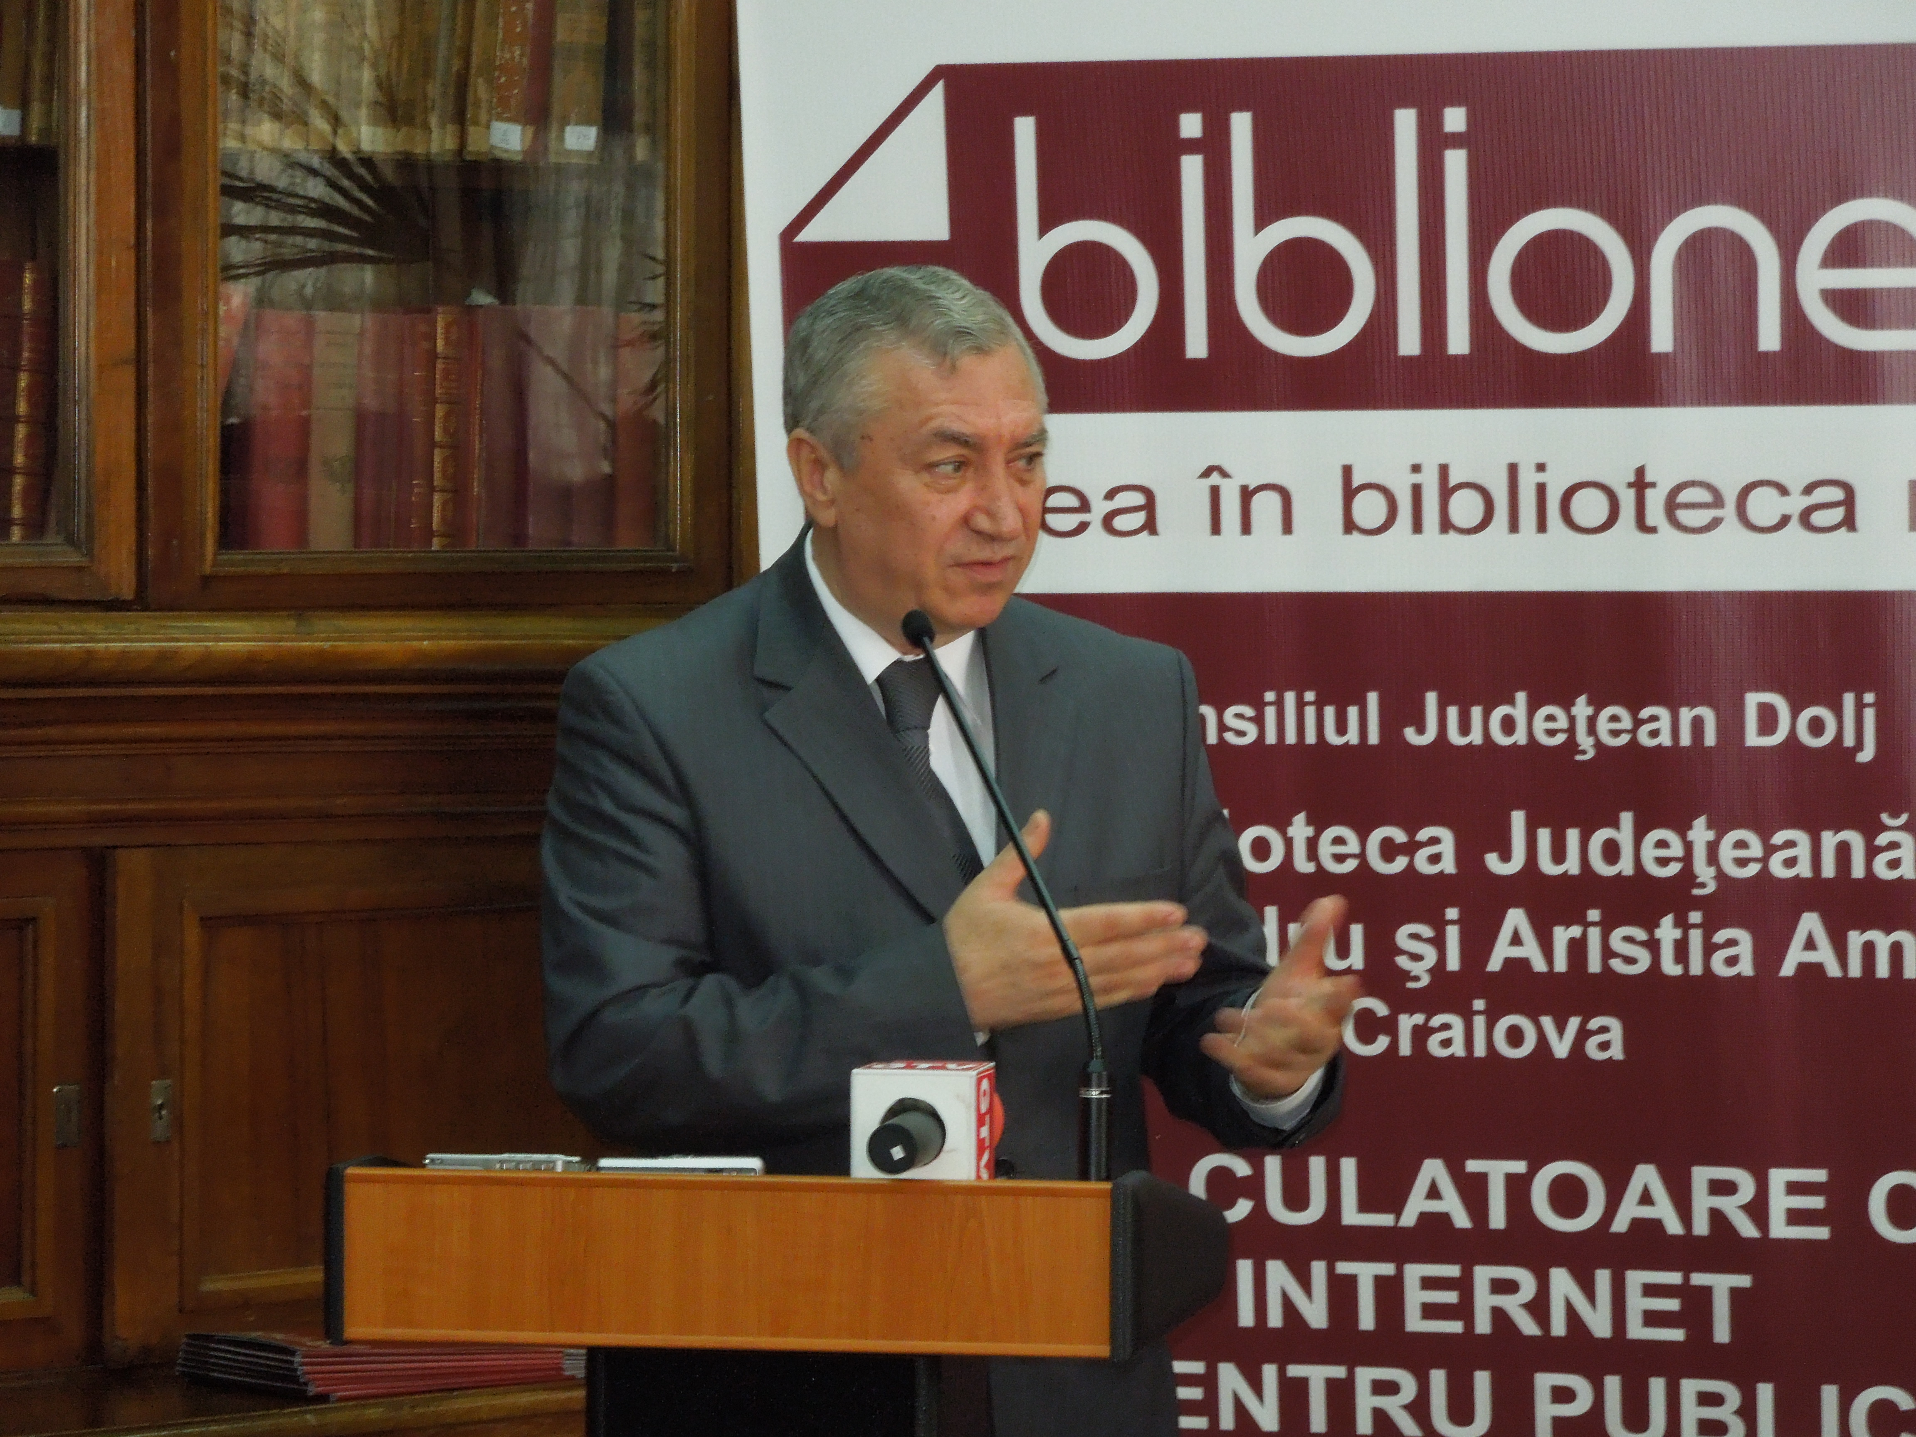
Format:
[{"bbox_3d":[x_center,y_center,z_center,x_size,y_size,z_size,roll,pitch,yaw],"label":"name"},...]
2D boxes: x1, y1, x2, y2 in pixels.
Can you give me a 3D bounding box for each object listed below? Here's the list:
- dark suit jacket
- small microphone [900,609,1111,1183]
[{"bbox_3d":[-0.030,0.245,4.910,0.540,0.740,0.420,-1,2,-29],"label":"dark suit jacket"},{"bbox_3d":[0.028,0.108,4.560,0.027,0.360,0.190,-1,2,-38],"label":"small microphone"}]

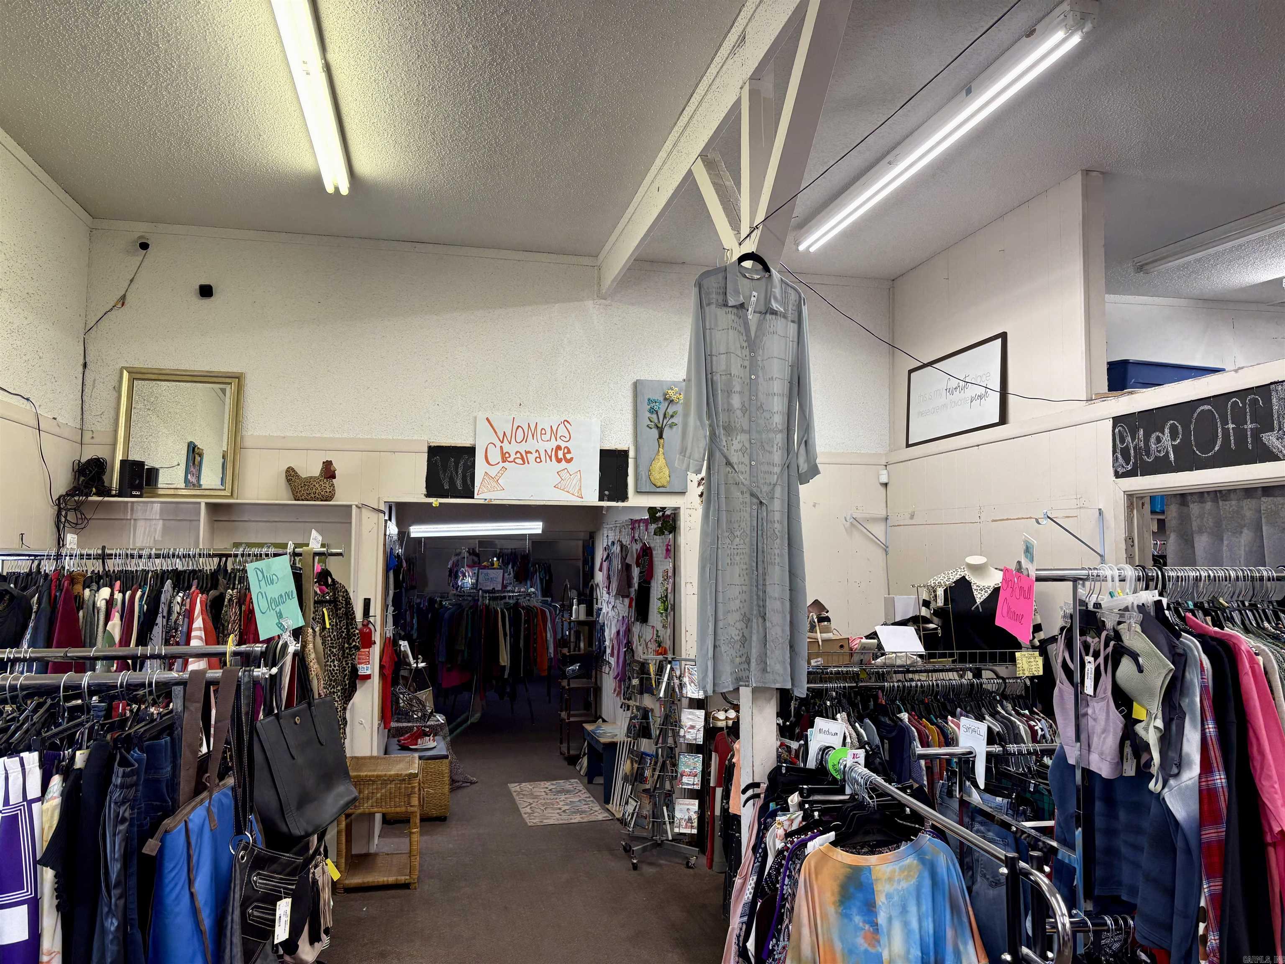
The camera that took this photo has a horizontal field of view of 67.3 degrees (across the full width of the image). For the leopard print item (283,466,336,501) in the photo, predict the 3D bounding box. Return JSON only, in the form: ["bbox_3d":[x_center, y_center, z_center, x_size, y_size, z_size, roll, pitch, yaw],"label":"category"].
[{"bbox_3d":[-1.883,0.010,5.459,0.260,0.200,0.130,0,-5,-1],"label":"leopard print item"}]

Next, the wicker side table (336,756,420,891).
[{"bbox_3d":[-1.383,1.790,5.091,0.395,0.580,0.420,1,-5,-12],"label":"wicker side table"}]

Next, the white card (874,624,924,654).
[{"bbox_3d":[1.183,0.728,4.430,0.197,0.160,0.005,3,-49,-13],"label":"white card"}]

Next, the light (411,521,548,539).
[{"bbox_3d":[-1.518,0.433,8.872,1.230,0.100,0.130,-1,-4,-12],"label":"light"}]

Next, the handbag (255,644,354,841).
[{"bbox_3d":[-0.871,0.640,2.461,0.120,0.445,0.360,-11,-6,6],"label":"handbag"}]

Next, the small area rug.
[{"bbox_3d":[-0.596,2.208,6.714,0.540,0.012,1.165,2,-5,-15],"label":"small area rug"}]

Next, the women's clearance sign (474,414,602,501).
[{"bbox_3d":[-0.630,-0.142,5.864,0.757,0.505,0.015,1,-5,-12],"label":"women's clearance sign"}]

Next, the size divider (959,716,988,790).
[{"bbox_3d":[0.753,0.618,2.200,0.004,0.150,0.070,4,0,-36],"label":"size divider"}]

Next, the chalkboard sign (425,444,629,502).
[{"bbox_3d":[-0.681,-0.050,5.856,1.225,0.320,0.020,1,-5,-12],"label":"chalkboard sign"}]

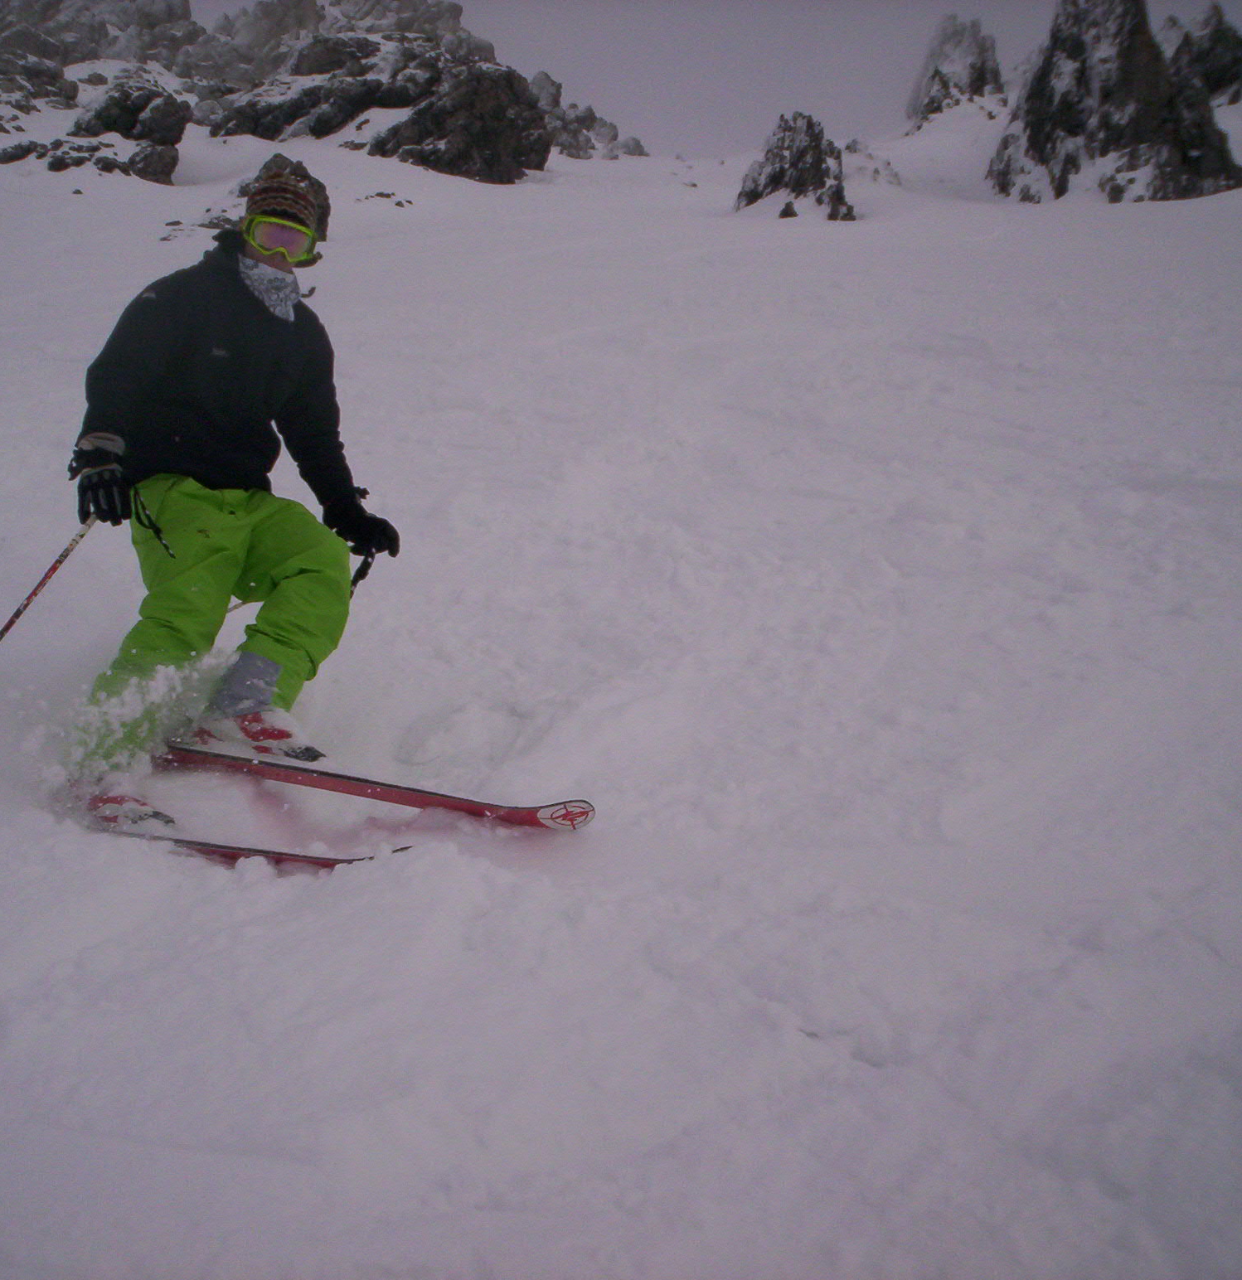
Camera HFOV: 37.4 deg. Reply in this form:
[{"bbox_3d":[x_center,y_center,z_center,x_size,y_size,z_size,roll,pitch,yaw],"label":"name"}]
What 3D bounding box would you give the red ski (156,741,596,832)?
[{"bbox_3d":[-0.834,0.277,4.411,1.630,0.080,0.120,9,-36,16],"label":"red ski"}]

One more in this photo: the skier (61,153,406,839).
[{"bbox_3d":[-0.939,-0.365,4.420,0.740,1.560,0.640,8,-2,-27],"label":"skier"}]

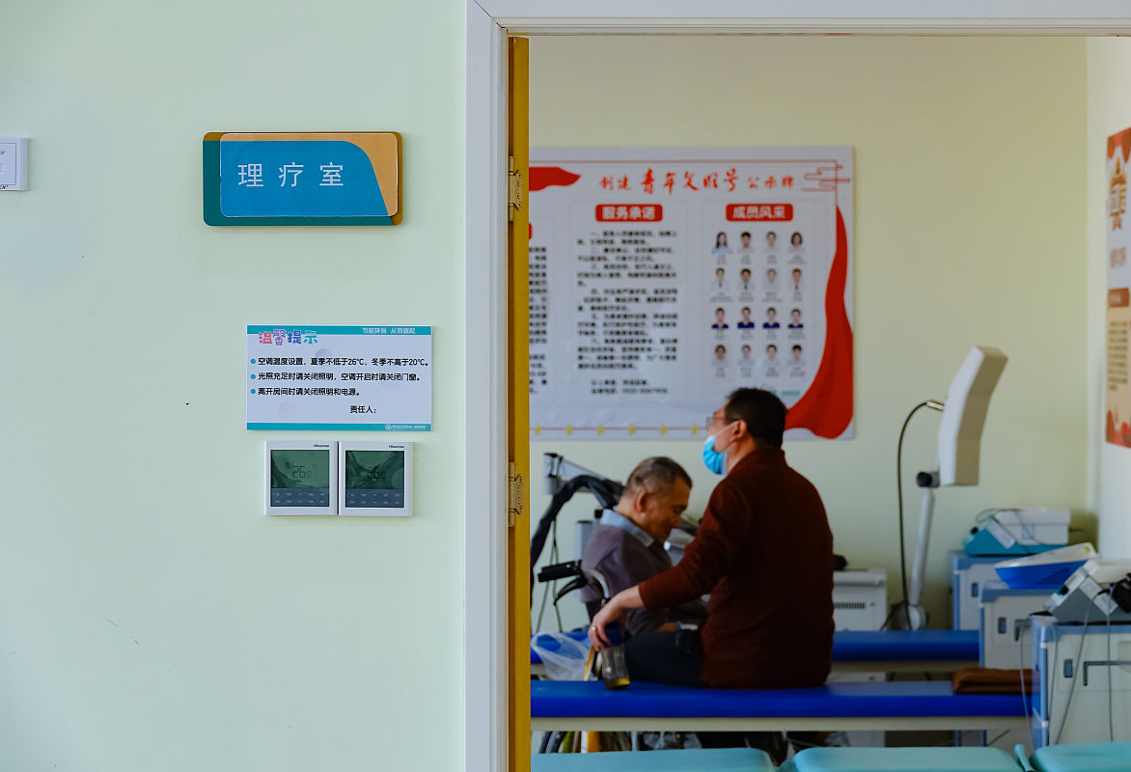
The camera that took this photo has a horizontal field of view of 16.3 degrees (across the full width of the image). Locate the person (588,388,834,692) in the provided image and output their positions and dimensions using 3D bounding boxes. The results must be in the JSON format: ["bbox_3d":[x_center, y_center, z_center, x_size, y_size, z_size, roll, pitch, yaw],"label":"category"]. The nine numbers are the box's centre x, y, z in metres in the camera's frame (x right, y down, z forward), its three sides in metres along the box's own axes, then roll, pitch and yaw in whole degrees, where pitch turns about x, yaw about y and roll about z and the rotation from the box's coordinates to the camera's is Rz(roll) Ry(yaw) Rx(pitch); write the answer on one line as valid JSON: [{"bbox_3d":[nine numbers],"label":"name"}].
[{"bbox_3d":[0.420,0.700,11.030,0.680,1.380,0.550,1,1,38],"label":"person"}]

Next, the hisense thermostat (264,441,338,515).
[{"bbox_3d":[-0.428,0.150,6.420,0.120,0.121,0.018,0,1,0],"label":"hisense thermostat"}]

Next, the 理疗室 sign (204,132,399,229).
[{"bbox_3d":[-0.426,-0.336,6.420,0.322,0.152,0.022,0,1,0],"label":"理疗室 sign"}]

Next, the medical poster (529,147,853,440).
[{"bbox_3d":[0.221,-0.313,13.450,1.520,1.000,0.012,0,1,0],"label":"medical poster"}]

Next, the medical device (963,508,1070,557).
[{"bbox_3d":[1.500,0.486,13.150,0.355,0.165,0.300,0,1,0],"label":"medical device"}]

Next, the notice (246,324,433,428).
[{"bbox_3d":[-0.367,-0.012,6.430,0.300,0.171,0.007,0,1,0],"label":"notice"}]

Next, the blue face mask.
[{"bbox_3d":[0.417,0.189,11.000,0.085,0.118,0.130,0,1,16],"label":"blue face mask"}]

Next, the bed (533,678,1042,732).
[{"bbox_3d":[0.700,1.150,10.930,1.900,0.650,0.620,0,1,-3],"label":"bed"}]

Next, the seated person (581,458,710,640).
[{"bbox_3d":[0.410,0.770,11.650,0.780,1.150,0.520,0,1,13],"label":"seated person"}]

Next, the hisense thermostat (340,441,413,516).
[{"bbox_3d":[-0.306,0.151,6.420,0.120,0.121,0.018,0,1,0],"label":"hisense thermostat"}]

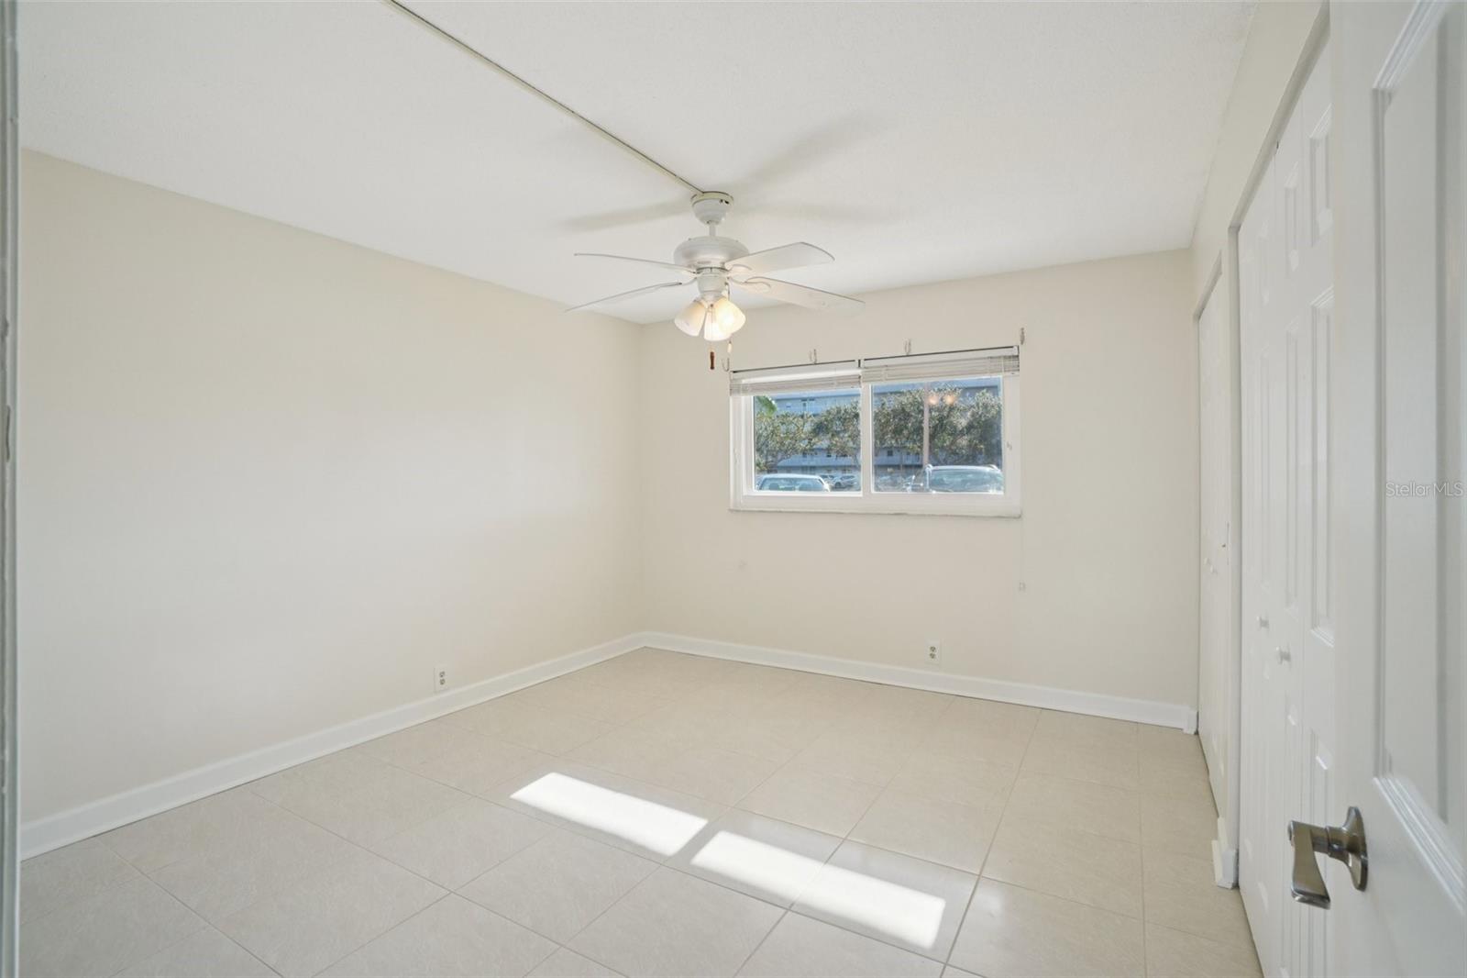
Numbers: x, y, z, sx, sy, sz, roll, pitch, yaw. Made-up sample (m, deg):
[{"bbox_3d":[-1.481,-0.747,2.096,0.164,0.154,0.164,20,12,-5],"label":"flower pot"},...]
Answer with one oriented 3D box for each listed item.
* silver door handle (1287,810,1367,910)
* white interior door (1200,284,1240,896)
[{"bbox_3d":[0.520,0.323,0.571,0.052,0.066,0.133,0,1,32],"label":"silver door handle"},{"bbox_3d":[2.002,0.209,2.682,0.045,2.020,1.160,0,1,31],"label":"white interior door"}]

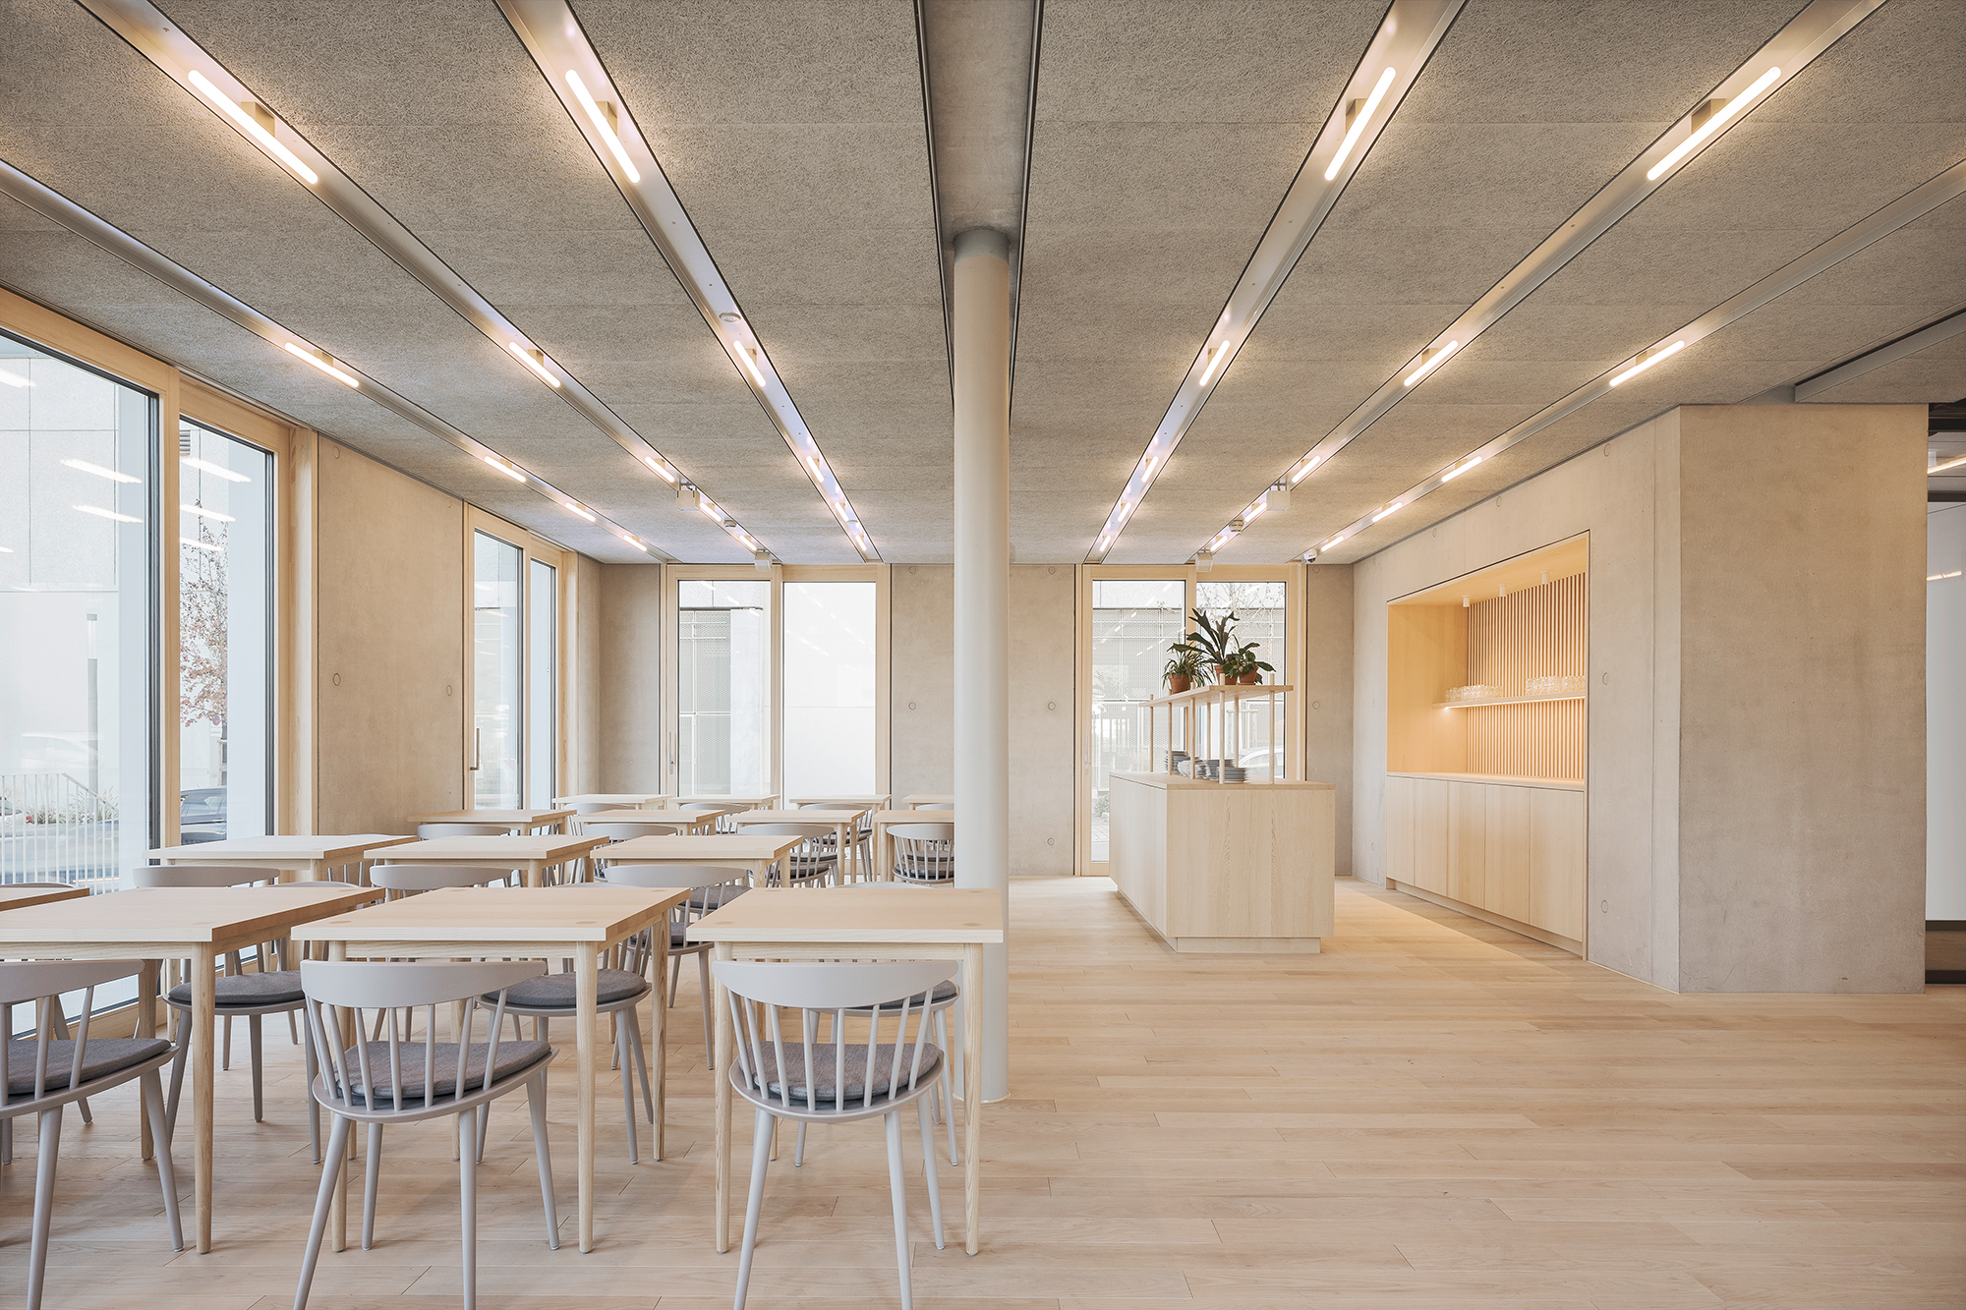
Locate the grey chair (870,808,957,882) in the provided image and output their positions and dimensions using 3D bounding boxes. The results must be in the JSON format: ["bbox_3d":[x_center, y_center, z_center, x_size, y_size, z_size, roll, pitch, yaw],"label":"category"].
[{"bbox_3d":[-0.281,1.290,5.386,0.500,0.745,0.510,0,-4,0],"label":"grey chair"}]

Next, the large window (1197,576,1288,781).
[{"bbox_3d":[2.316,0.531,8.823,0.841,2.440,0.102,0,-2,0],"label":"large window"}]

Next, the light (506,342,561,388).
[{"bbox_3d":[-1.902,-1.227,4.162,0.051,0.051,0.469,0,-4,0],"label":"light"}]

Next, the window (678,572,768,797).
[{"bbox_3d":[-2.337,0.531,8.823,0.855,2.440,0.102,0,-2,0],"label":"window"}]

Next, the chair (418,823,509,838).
[{"bbox_3d":[-2.780,1.280,5.390,0.520,0.735,0.450,0,-3,0],"label":"chair"}]

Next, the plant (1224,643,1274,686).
[{"bbox_3d":[1.532,0.051,5.650,0.280,0.260,0.260,0,-3,0],"label":"plant"}]

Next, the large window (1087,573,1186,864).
[{"bbox_3d":[1.351,0.571,8.600,0.860,2.490,0.090,0,-3,0],"label":"large window"}]

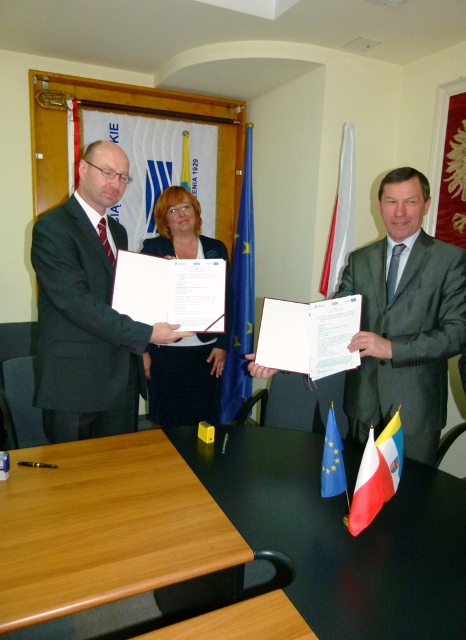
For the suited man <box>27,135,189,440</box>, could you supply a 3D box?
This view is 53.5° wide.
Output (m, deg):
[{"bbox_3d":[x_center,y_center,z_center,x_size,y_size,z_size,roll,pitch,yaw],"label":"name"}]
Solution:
[{"bbox_3d":[-0.472,0.234,1.740,0.550,1.780,0.580,-8,14,-42],"label":"suited man"}]

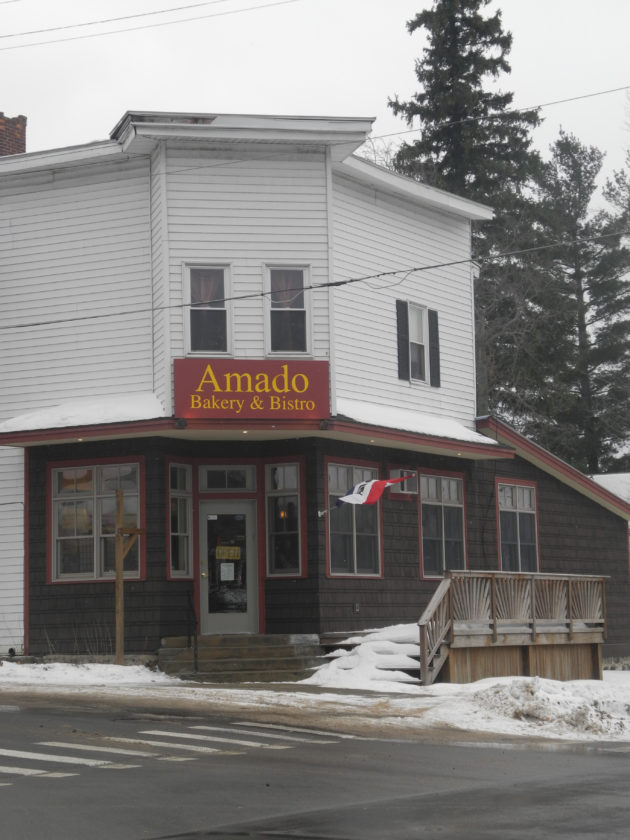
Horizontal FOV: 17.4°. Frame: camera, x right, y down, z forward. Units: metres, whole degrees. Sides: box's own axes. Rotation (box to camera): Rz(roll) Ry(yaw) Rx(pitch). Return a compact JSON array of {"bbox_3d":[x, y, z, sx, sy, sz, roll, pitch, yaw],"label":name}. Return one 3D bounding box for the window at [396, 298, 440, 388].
[{"bbox_3d":[1.838,-1.359,36.638,0.120,1.435,1.611,-5,-7,30],"label":"window"}]

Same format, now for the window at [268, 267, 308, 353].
[{"bbox_3d":[-0.407,-1.699,31.709,0.618,1.342,0.120,0,-6,-11],"label":"window"}]

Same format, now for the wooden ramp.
[{"bbox_3d":[2.521,3.500,34.927,2.200,1.739,7.551,-5,-7,30],"label":"wooden ramp"}]

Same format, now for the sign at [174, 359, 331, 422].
[{"bbox_3d":[-0.942,-0.477,31.385,2.420,0.900,0.100,0,-6,-11],"label":"sign"}]

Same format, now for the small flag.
[{"bbox_3d":[0.943,1.117,32.691,1.300,0.500,0.350,-5,-7,30],"label":"small flag"}]

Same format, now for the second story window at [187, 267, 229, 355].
[{"bbox_3d":[-1.622,-1.686,31.462,0.605,1.322,0.120,0,-6,-11],"label":"second story window"}]

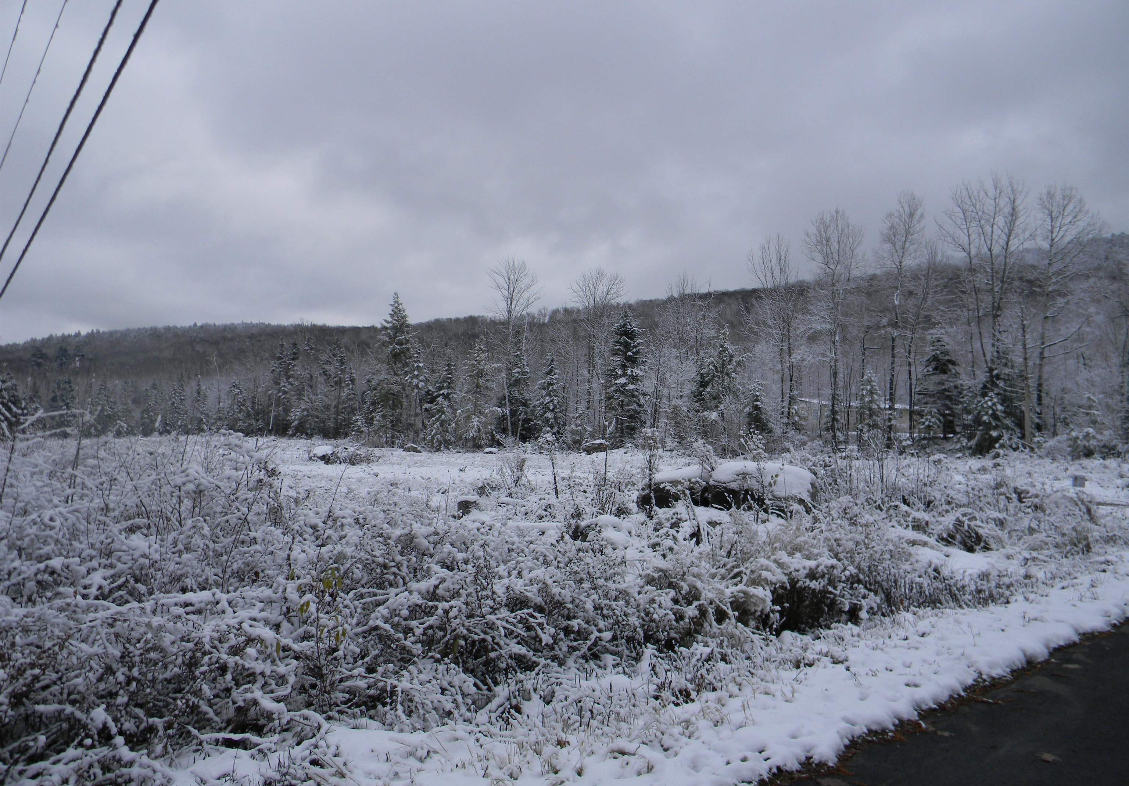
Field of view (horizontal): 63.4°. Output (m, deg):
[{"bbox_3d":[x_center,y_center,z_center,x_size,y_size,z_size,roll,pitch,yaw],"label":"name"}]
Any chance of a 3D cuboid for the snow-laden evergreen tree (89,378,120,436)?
[{"bbox_3d":[-41.341,1.426,82.000,2.800,5.400,2.800,1,-2,-27],"label":"snow-laden evergreen tree"}]

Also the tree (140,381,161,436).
[{"bbox_3d":[-37.636,1.483,83.000,1.950,5.100,1.950,1,-2,-24],"label":"tree"}]

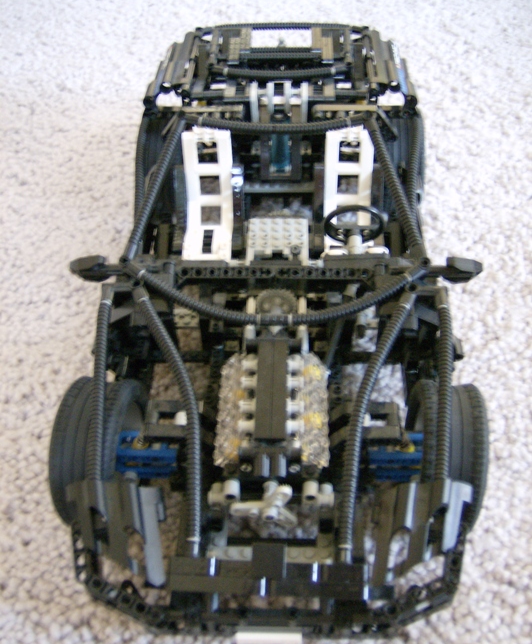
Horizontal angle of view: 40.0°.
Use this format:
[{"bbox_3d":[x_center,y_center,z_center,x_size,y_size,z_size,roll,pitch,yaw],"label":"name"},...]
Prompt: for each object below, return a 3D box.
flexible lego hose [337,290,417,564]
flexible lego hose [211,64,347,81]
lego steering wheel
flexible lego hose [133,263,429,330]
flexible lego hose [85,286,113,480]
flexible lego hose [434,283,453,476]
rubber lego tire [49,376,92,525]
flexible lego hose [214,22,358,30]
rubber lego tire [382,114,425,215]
[{"bbox_3d":[0.054,0.046,0.372,0.018,0.017,0.157,13,68,14],"label":"flexible lego hose"},{"bbox_3d":[0.009,-0.187,0.544,0.106,0.009,0.020,1,44,2],"label":"flexible lego hose"},{"bbox_3d":[0.054,-0.059,0.447,0.036,0.036,0.009,1,60,2],"label":"lego steering wheel"},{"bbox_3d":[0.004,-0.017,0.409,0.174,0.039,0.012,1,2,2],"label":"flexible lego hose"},{"bbox_3d":[-0.085,0.028,0.377,0.009,0.010,0.116,-2,61,-1],"label":"flexible lego hose"},{"bbox_3d":[0.094,0.029,0.385,0.009,0.008,0.113,5,62,6],"label":"flexible lego hose"},{"bbox_3d":[-0.090,0.072,0.409,0.036,0.082,0.082,3,47,4],"label":"rubber lego tire"},{"bbox_3d":[0.017,-0.244,0.605,0.119,0.007,0.013,0,47,2],"label":"flexible lego hose"},{"bbox_3d":[0.106,-0.133,0.608,0.036,0.082,0.082,1,44,2],"label":"rubber lego tire"}]

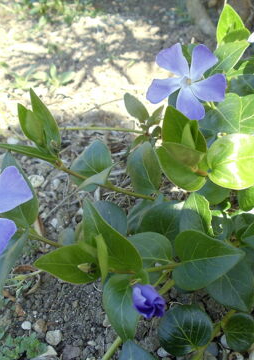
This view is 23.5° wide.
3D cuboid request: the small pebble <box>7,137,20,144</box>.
[{"bbox_3d":[-0.098,-0.034,0.525,0.010,0.005,0.007,0,38,0],"label":"small pebble"}]

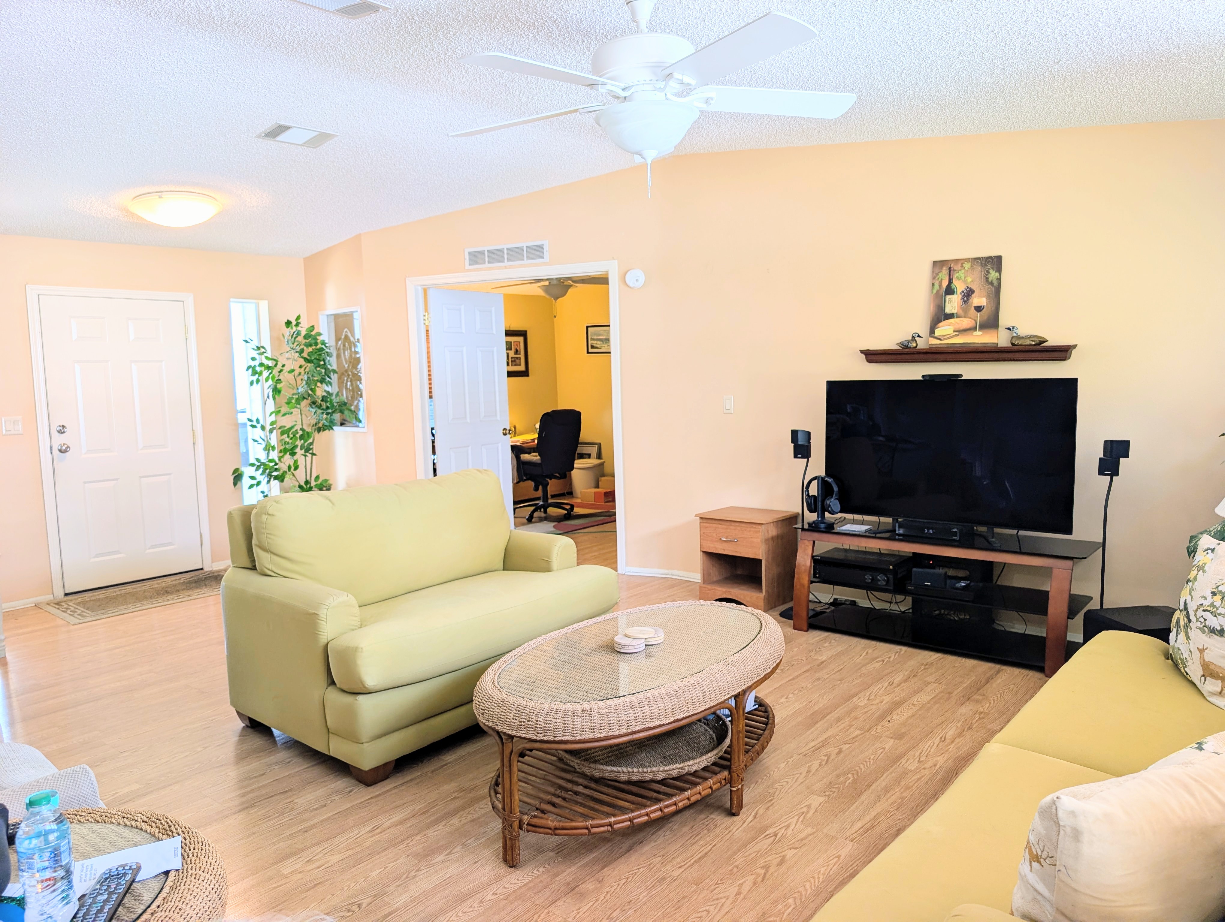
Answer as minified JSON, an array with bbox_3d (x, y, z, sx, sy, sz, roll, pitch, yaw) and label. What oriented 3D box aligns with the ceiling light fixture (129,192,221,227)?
[{"bbox_3d":[-2.552,-1.477,4.990,0.475,0.140,0.475,-6,3,34],"label":"ceiling light fixture"}]

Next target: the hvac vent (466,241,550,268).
[{"bbox_3d":[-0.775,-1.532,6.319,0.780,0.153,0.025,3,7,31],"label":"hvac vent"}]

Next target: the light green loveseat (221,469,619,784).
[{"bbox_3d":[-0.773,0.581,3.692,0.940,0.950,1.360,5,9,40],"label":"light green loveseat"}]

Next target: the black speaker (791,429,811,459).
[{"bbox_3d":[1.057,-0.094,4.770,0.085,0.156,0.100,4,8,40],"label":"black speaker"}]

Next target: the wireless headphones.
[{"bbox_3d":[1.139,0.187,4.610,0.180,0.215,0.085,5,9,40],"label":"wireless headphones"}]

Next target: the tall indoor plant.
[{"bbox_3d":[-2.354,-0.125,6.279,0.780,1.879,0.740,4,8,37],"label":"tall indoor plant"}]

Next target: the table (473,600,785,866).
[{"bbox_3d":[0.116,0.884,2.964,0.790,0.495,1.400,5,9,40],"label":"table"}]

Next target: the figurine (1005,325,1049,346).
[{"bbox_3d":[2.104,-0.632,4.320,0.202,0.102,0.085,4,8,33],"label":"figurine"}]

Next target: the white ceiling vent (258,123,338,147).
[{"bbox_3d":[-1.661,-1.703,4.481,0.215,0.030,0.338,-6,1,44],"label":"white ceiling vent"}]

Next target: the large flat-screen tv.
[{"bbox_3d":[1.689,-0.048,4.376,1.240,0.734,0.070,4,8,38],"label":"large flat-screen tv"}]

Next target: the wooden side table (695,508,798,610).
[{"bbox_3d":[0.839,0.603,5.346,0.479,0.536,0.428,4,8,37],"label":"wooden side table"}]

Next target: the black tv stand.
[{"bbox_3d":[1.669,0.662,4.386,1.424,0.568,0.448,4,8,35],"label":"black tv stand"}]

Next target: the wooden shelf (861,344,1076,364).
[{"bbox_3d":[1.877,-0.569,4.558,1.067,0.077,0.160,4,8,37],"label":"wooden shelf"}]

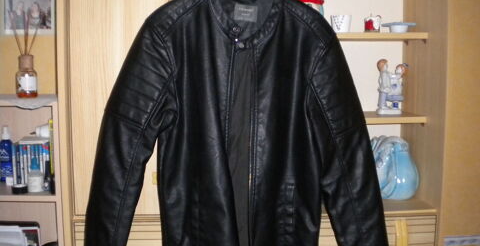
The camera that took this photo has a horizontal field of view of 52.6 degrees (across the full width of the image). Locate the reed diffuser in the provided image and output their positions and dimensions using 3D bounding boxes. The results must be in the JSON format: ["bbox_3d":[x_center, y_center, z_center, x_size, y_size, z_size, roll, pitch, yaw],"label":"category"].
[{"bbox_3d":[-0.633,-0.203,1.420,0.088,0.260,0.080,-2,6,-20],"label":"reed diffuser"}]

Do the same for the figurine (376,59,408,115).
[{"bbox_3d":[0.493,-0.113,1.570,0.103,0.178,0.075,0,5,1],"label":"figurine"}]

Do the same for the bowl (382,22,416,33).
[{"bbox_3d":[0.493,-0.294,1.500,0.105,0.035,0.100,0,5,0],"label":"bowl"}]

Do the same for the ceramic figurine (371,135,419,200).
[{"bbox_3d":[0.484,0.146,1.560,0.185,0.205,0.150,0,6,6],"label":"ceramic figurine"}]

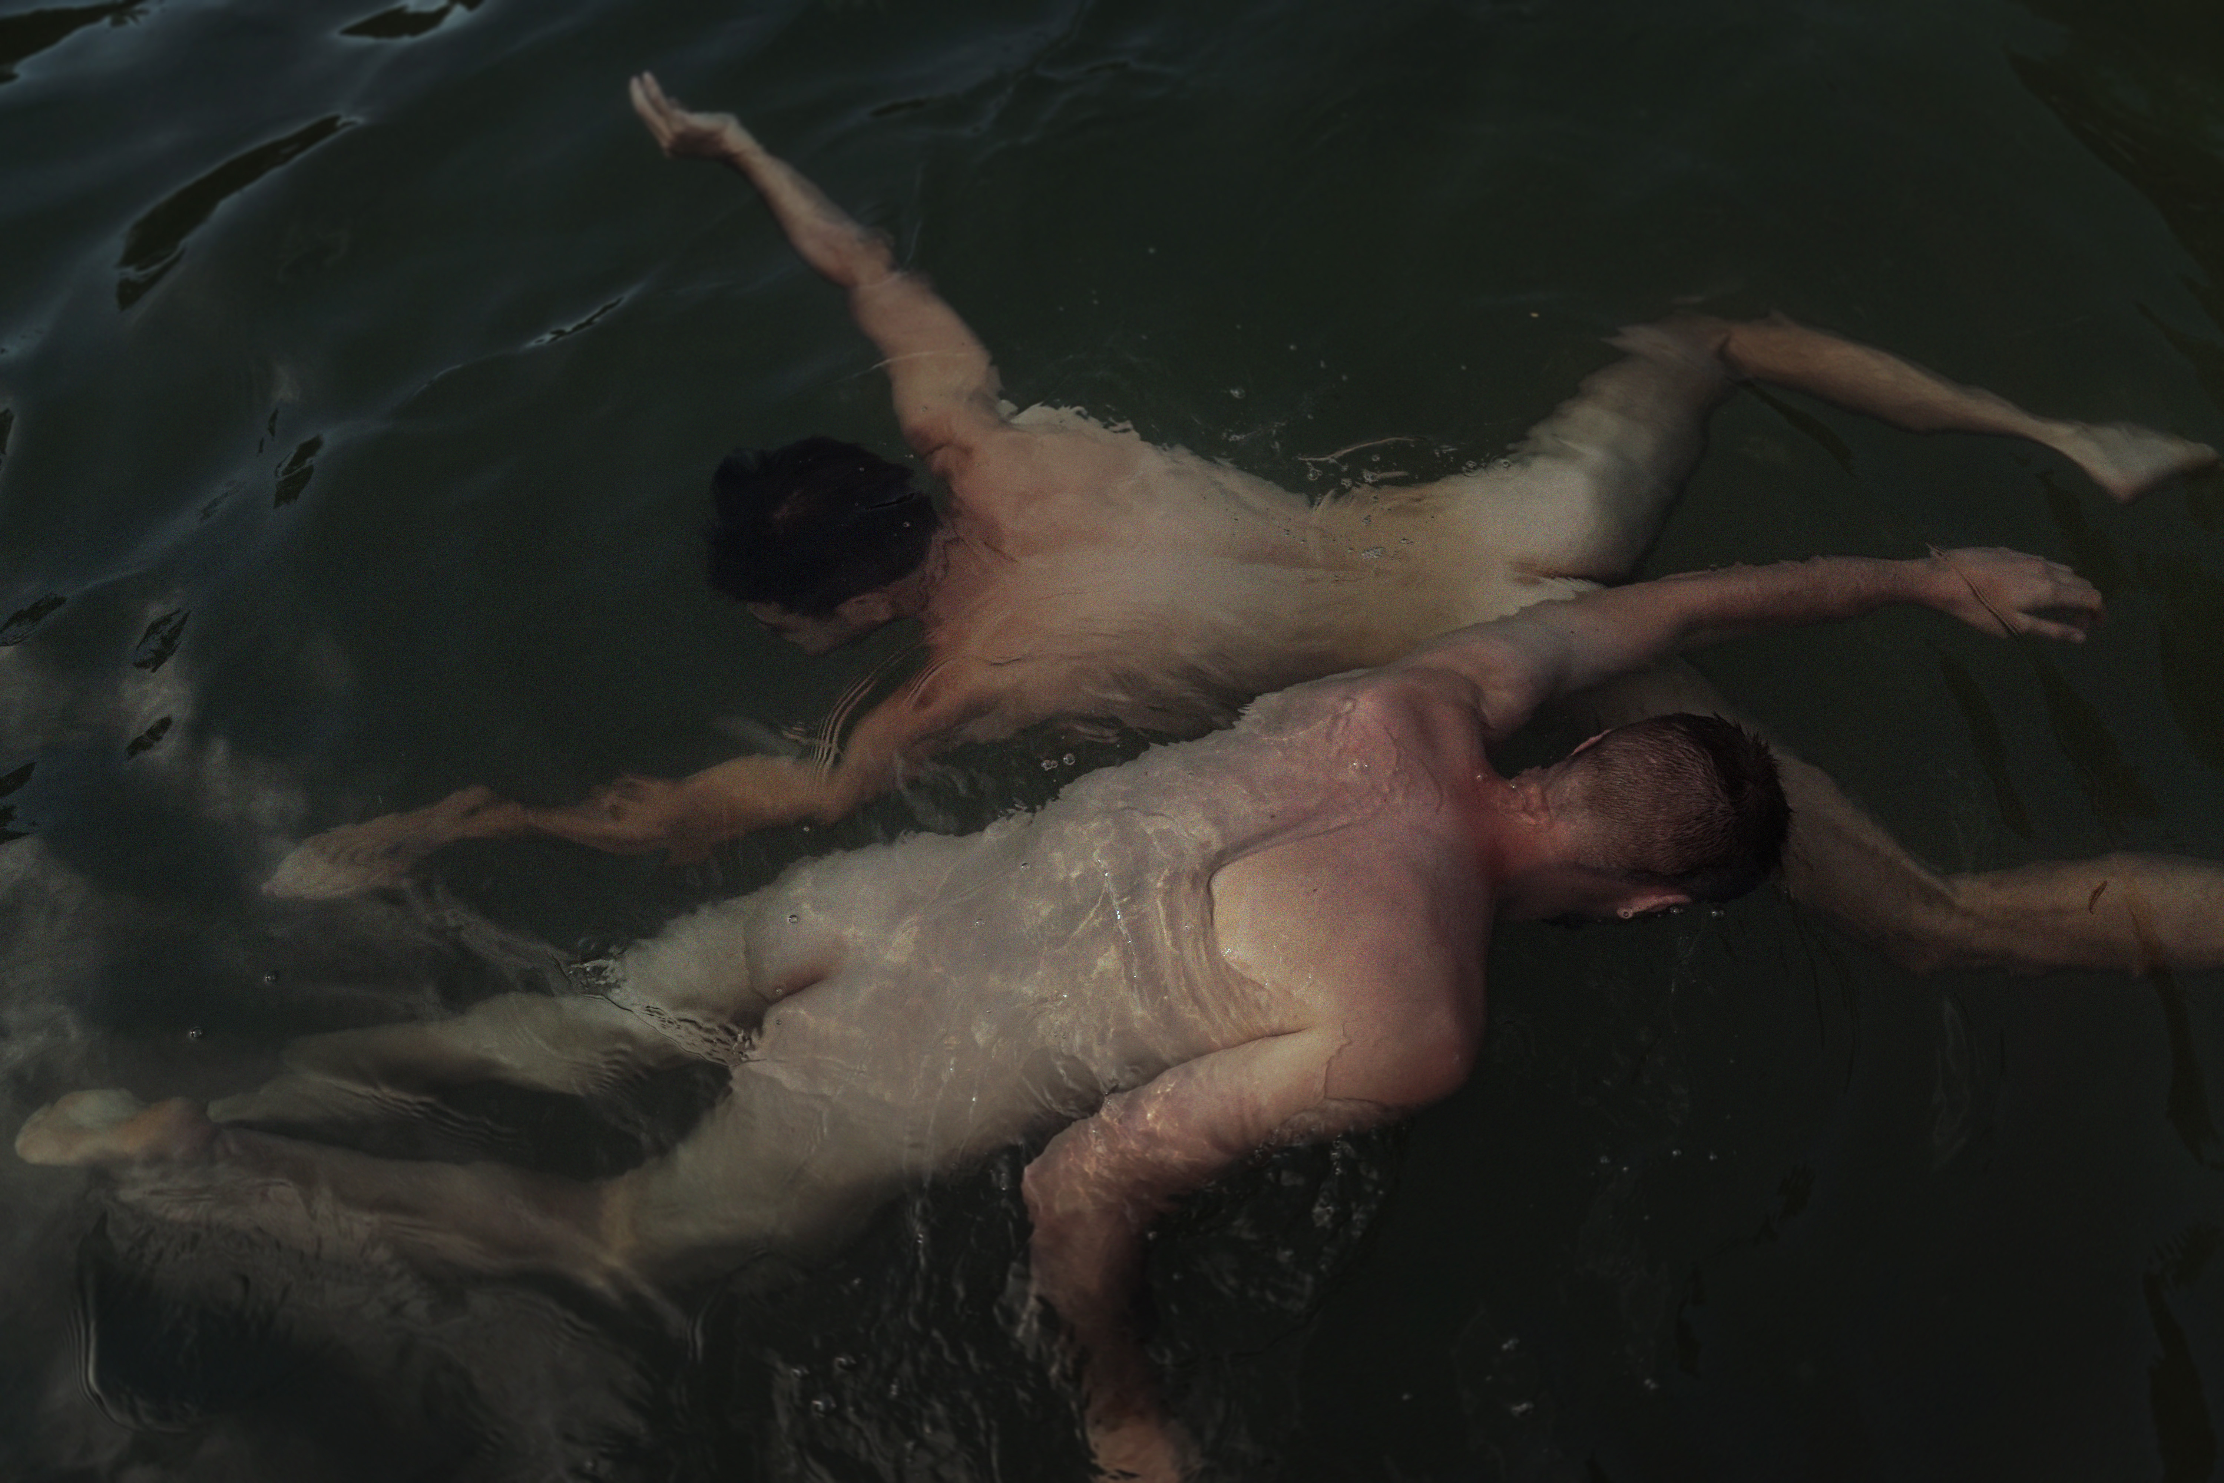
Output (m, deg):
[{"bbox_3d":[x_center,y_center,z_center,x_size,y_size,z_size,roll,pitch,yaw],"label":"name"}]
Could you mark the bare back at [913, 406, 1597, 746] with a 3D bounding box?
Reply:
[{"bbox_3d":[0.156,-0.173,1.858,0.726,0.190,0.420,2,57,1],"label":"bare back"}]

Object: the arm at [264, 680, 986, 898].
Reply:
[{"bbox_3d":[-0.480,0.071,1.694,0.729,0.130,0.140,-14,58,-9],"label":"arm"}]

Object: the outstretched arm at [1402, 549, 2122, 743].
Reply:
[{"bbox_3d":[0.669,-0.111,1.740,0.762,0.130,0.160,-6,57,-4],"label":"outstretched arm"}]

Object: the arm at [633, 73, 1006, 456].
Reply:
[{"bbox_3d":[-0.389,-0.597,2.020,0.150,0.130,0.713,-34,70,-20],"label":"arm"}]

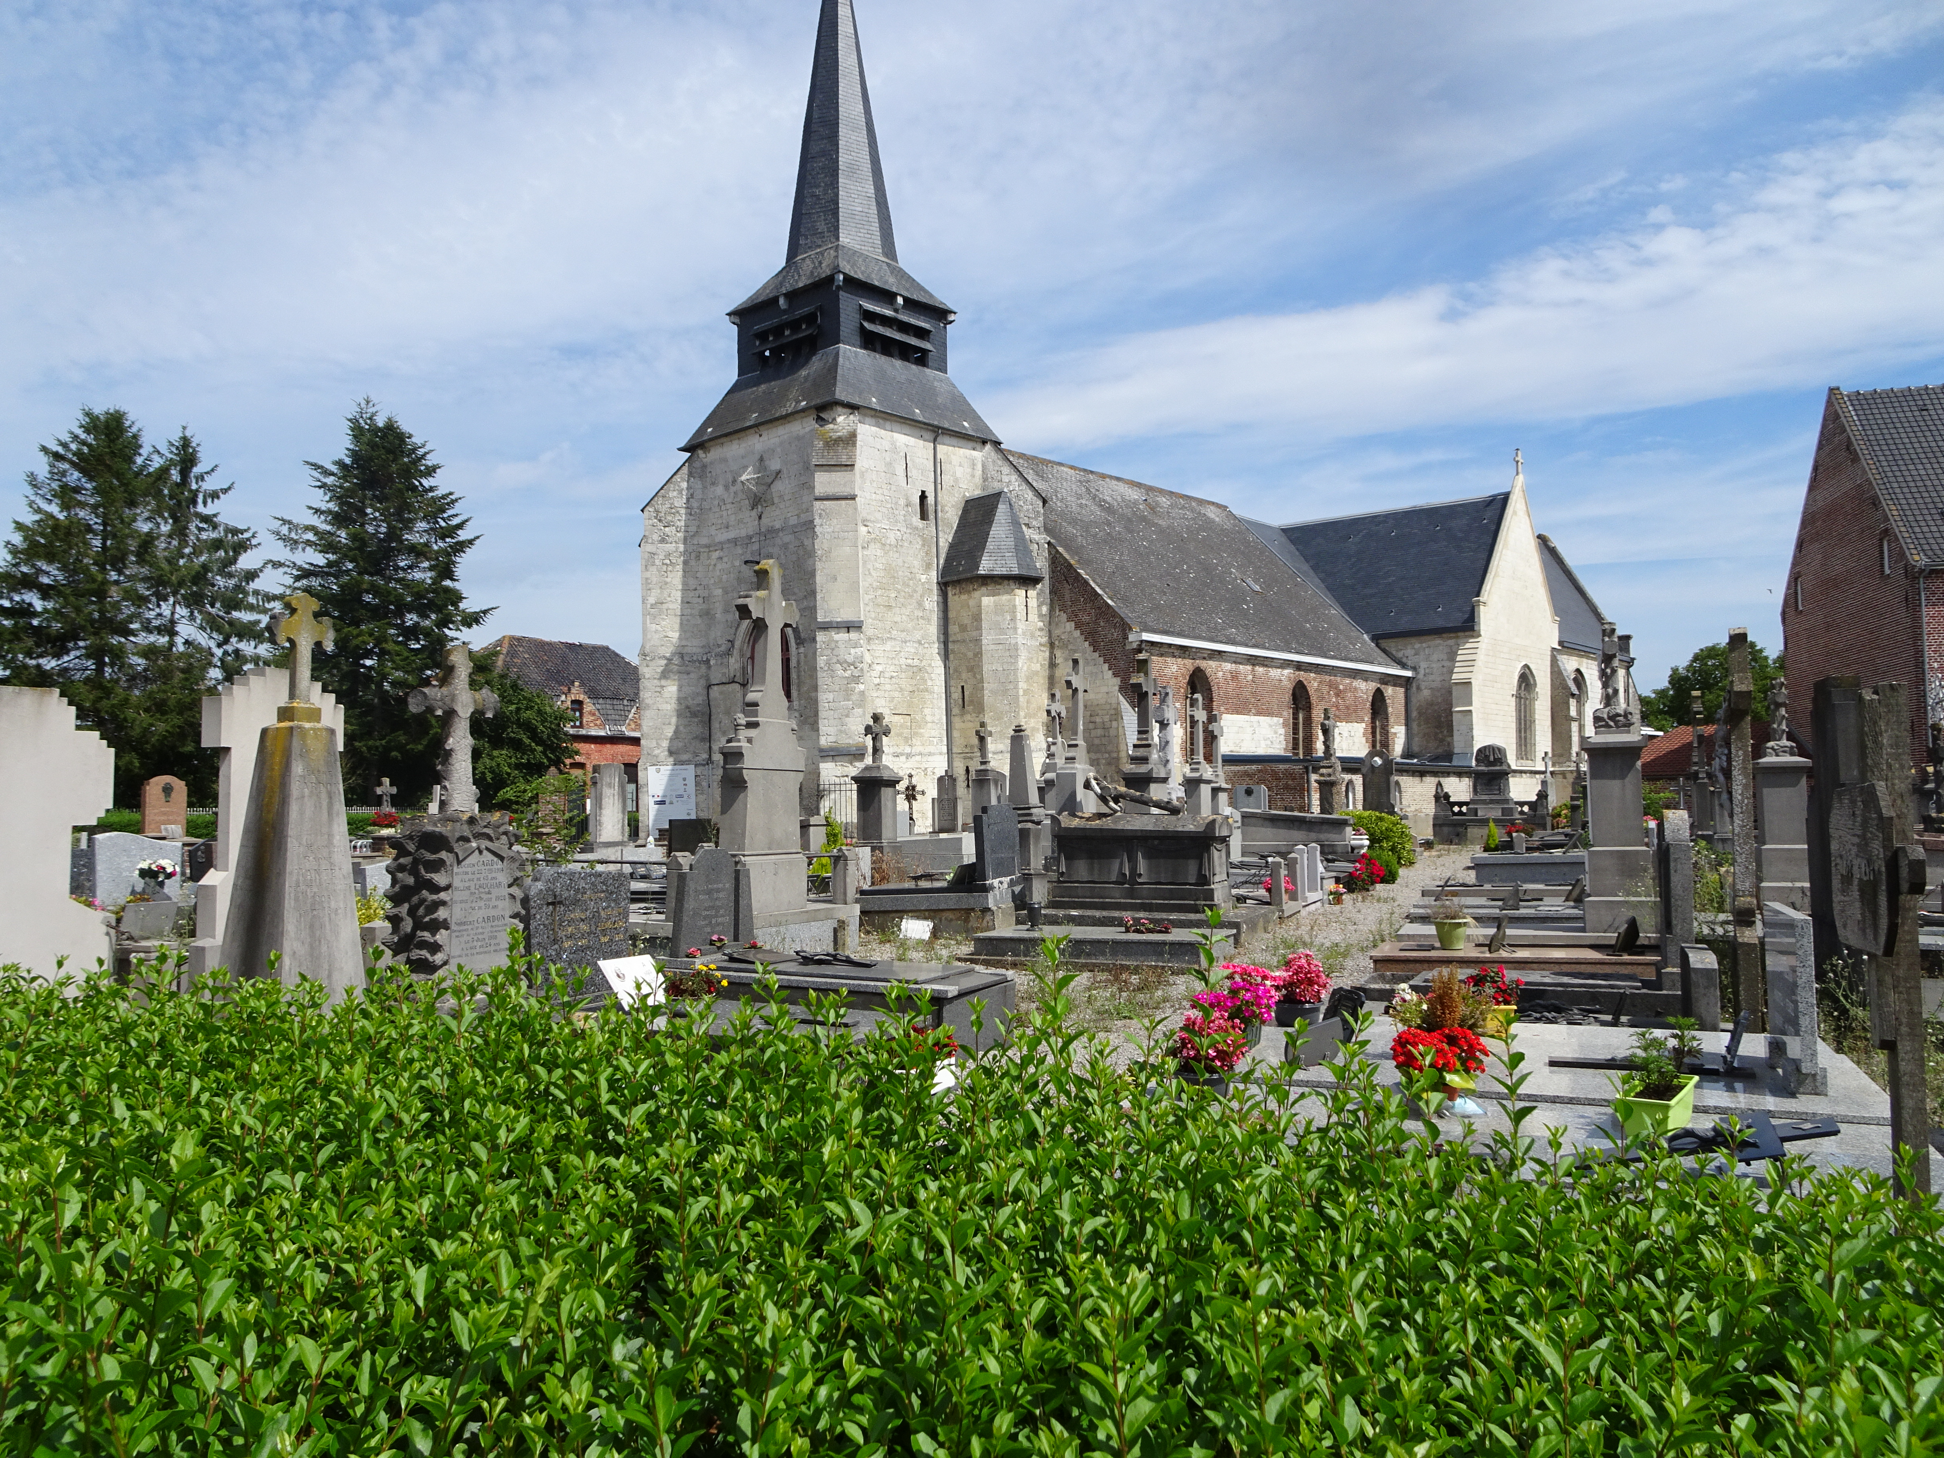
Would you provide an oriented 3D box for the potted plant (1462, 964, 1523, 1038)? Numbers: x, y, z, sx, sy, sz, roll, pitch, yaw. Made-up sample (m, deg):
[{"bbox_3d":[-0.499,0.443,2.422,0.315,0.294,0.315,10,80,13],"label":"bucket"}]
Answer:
[{"bbox_3d":[2.265,1.187,5.870,0.270,0.330,0.250,0,-2,0],"label":"potted plant"}]

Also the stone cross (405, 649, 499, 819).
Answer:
[{"bbox_3d":[-3.266,0.010,8.500,0.200,1.090,0.570,-1,-3,27],"label":"stone cross"}]

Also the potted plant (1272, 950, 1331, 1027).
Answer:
[{"bbox_3d":[1.738,1.362,7.100,0.300,0.370,0.300,-1,-3,21],"label":"potted plant"}]

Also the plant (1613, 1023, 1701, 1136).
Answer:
[{"bbox_3d":[2.261,1.149,4.432,0.190,0.320,0.410,-2,-3,38],"label":"plant"}]

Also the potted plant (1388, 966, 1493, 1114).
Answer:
[{"bbox_3d":[1.825,1.200,5.250,0.380,0.530,0.400,-1,-3,21],"label":"potted plant"}]

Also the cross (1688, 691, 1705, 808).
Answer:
[{"bbox_3d":[11.552,0.323,21.500,0.260,1.900,0.500,-1,-3,21],"label":"cross"}]

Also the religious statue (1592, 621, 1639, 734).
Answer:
[{"bbox_3d":[6.300,-0.494,13.200,0.400,1.100,0.500,-1,-3,21],"label":"religious statue"}]

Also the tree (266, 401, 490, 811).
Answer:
[{"bbox_3d":[-20.283,-3.724,47.000,7.300,15.400,7.300,-1,-3,21],"label":"tree"}]

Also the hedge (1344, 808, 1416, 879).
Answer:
[{"bbox_3d":[8.648,2.417,28.500,1.450,1.400,1.400,-1,-3,21],"label":"hedge"}]

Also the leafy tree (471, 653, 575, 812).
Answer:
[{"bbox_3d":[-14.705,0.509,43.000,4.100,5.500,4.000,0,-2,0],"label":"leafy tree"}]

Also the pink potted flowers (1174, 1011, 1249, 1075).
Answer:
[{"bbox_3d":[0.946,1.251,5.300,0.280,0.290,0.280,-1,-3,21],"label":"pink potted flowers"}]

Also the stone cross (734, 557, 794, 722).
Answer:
[{"bbox_3d":[-1.826,-0.794,12.050,0.200,1.440,0.690,-1,-3,27],"label":"stone cross"}]

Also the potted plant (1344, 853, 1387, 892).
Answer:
[{"bbox_3d":[5.651,2.077,19.400,0.580,0.560,0.540,0,-2,0],"label":"potted plant"}]

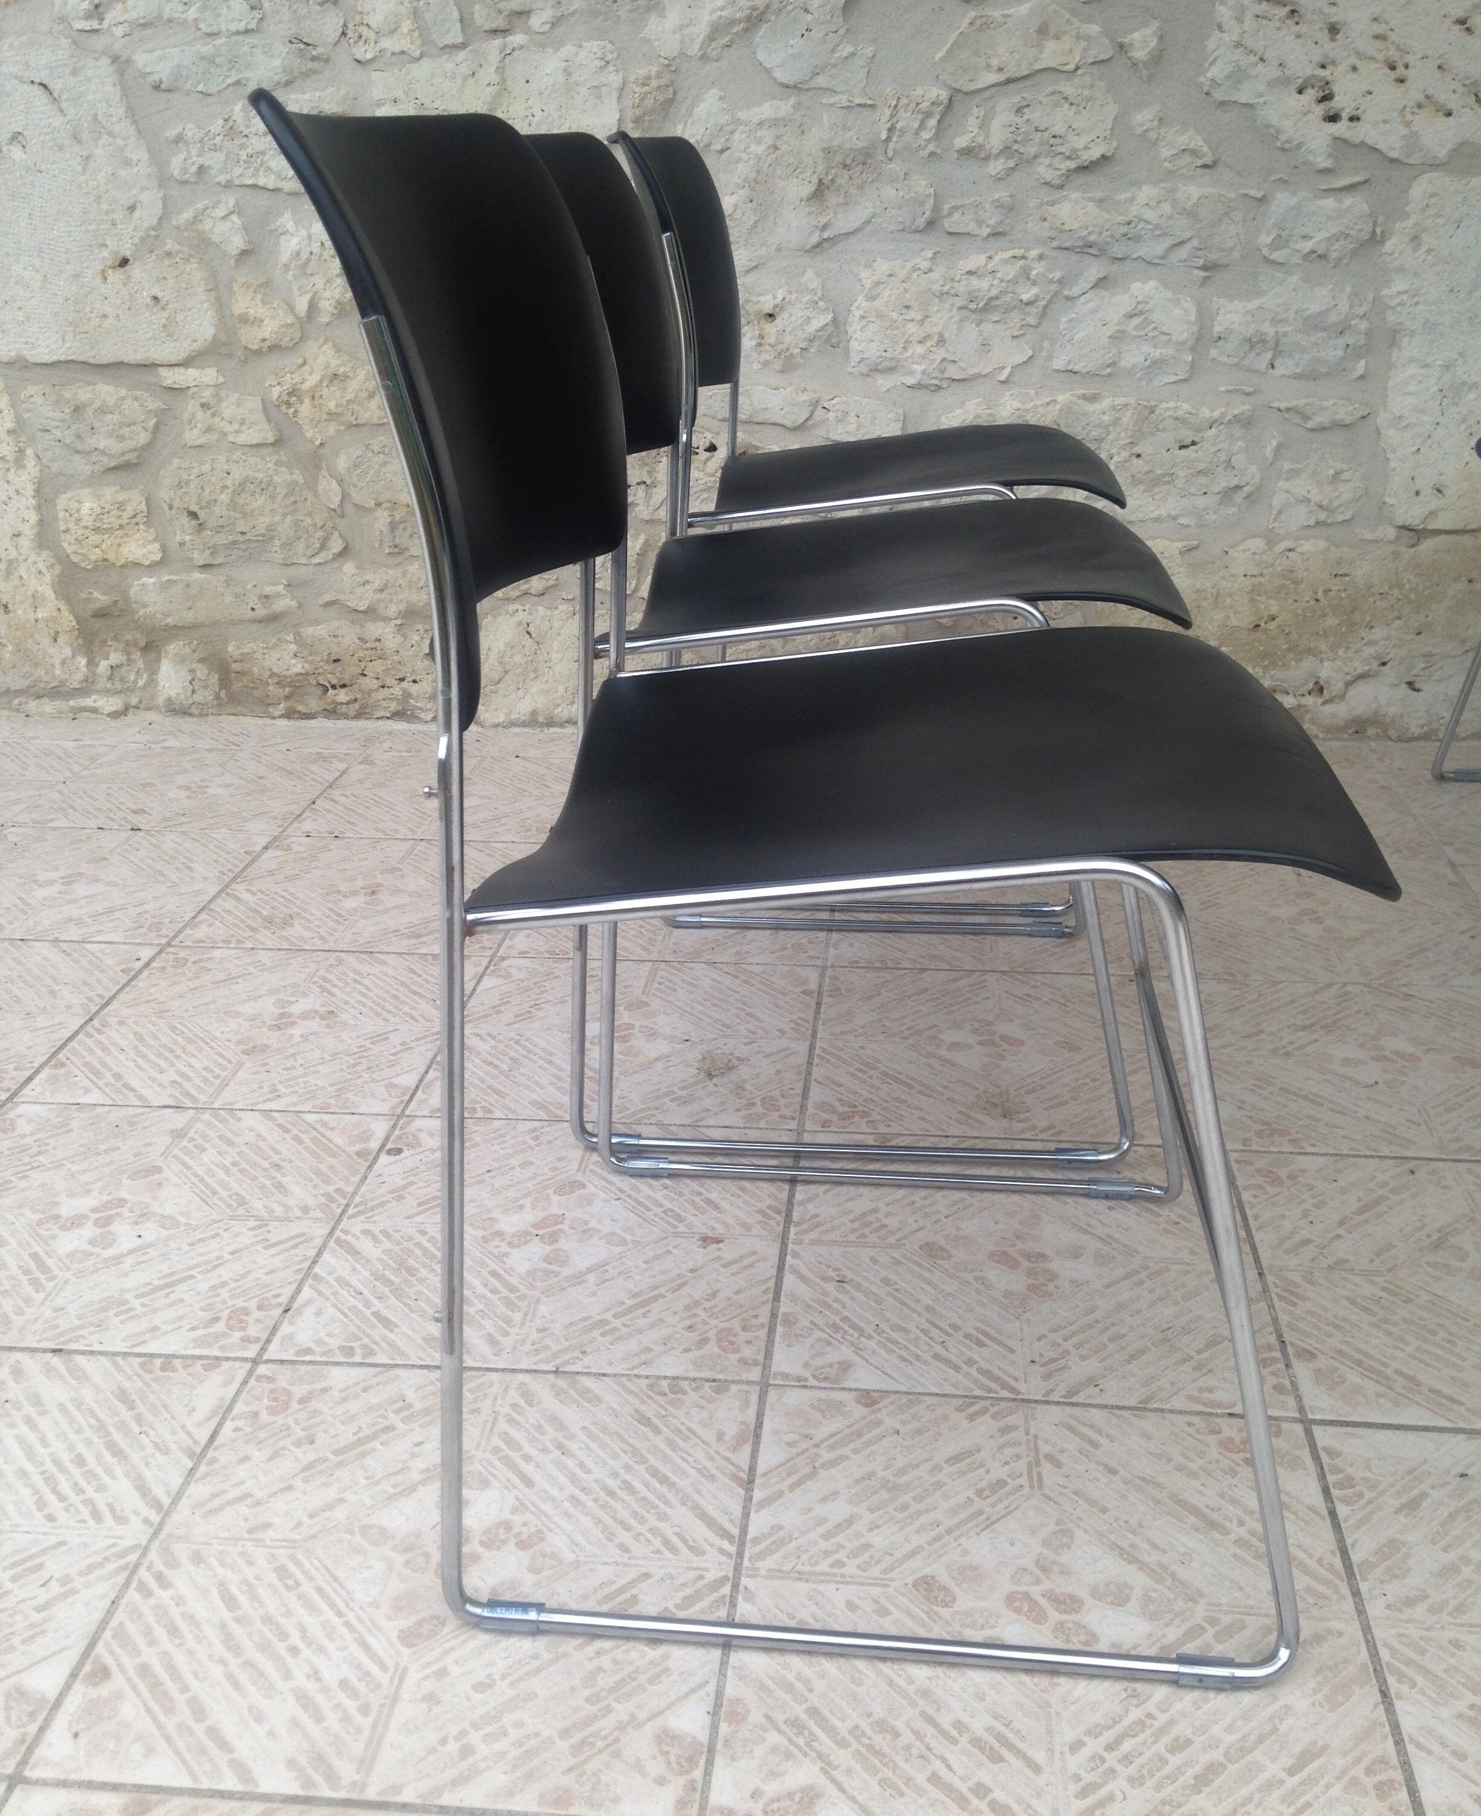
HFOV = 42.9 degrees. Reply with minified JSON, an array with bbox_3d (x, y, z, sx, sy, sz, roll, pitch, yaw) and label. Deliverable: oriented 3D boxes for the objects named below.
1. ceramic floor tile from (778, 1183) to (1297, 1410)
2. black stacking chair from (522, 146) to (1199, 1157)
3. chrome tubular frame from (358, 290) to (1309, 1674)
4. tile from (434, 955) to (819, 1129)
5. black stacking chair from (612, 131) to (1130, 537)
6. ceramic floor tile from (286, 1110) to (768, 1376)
[{"bbox_3d":[0.199,0.253,1.337,0.329,0.010,0.338,2,21,6],"label":"ceramic floor tile"},{"bbox_3d":[0.066,-0.243,1.562,0.540,0.752,0.500,2,21,6],"label":"black stacking chair"},{"bbox_3d":[0.086,-0.011,1.082,0.455,0.668,0.500,2,21,6],"label":"chrome tubular frame"},{"bbox_3d":[-0.098,0.119,1.688,0.329,0.010,0.338,2,21,6],"label":"tile"},{"bbox_3d":[0.141,-0.447,2.099,0.541,0.766,0.504,2,21,7],"label":"black stacking chair"},{"bbox_3d":[-0.133,0.243,1.371,0.329,0.010,0.338,2,21,6],"label":"ceramic floor tile"}]

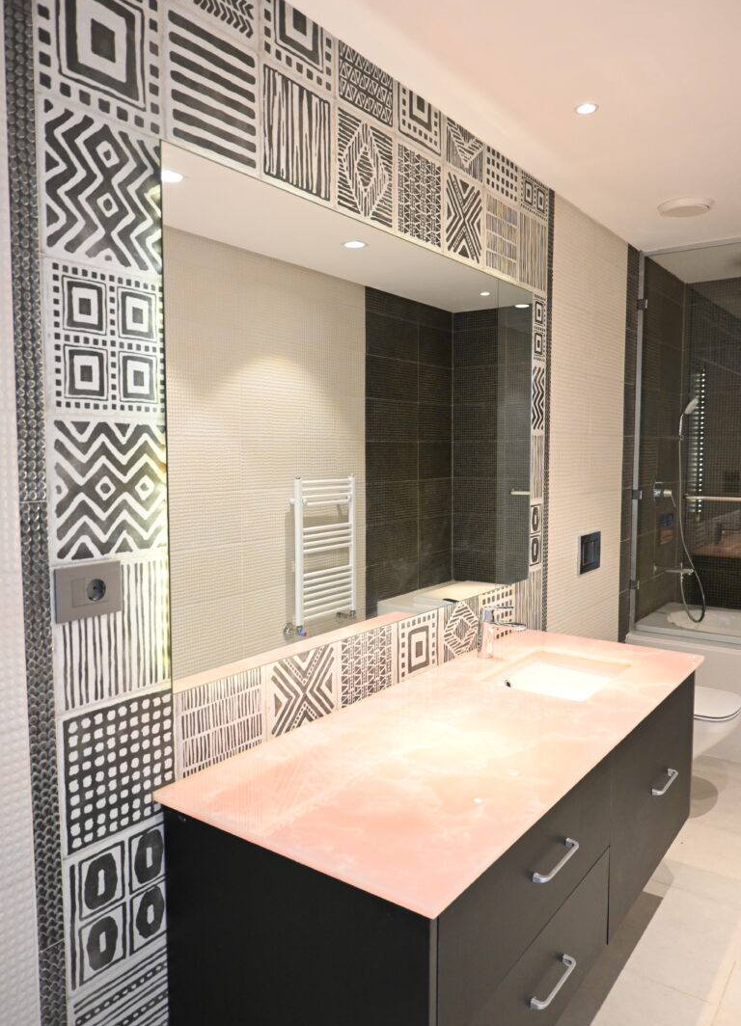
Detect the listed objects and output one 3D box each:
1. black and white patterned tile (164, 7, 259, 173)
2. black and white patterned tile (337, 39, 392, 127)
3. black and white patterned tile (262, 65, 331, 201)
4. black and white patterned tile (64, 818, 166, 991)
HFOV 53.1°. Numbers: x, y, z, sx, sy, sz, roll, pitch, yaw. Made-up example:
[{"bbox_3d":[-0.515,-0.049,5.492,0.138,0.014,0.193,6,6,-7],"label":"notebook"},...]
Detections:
[{"bbox_3d":[-0.299,-0.792,1.404,0.010,0.243,0.239,4,6,36],"label":"black and white patterned tile"},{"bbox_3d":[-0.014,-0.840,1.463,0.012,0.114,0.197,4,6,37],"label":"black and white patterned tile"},{"bbox_3d":[-0.156,-0.809,1.595,0.010,0.243,0.239,4,6,36],"label":"black and white patterned tile"},{"bbox_3d":[-0.367,0.572,1.108,0.012,0.203,0.197,4,6,37],"label":"black and white patterned tile"}]

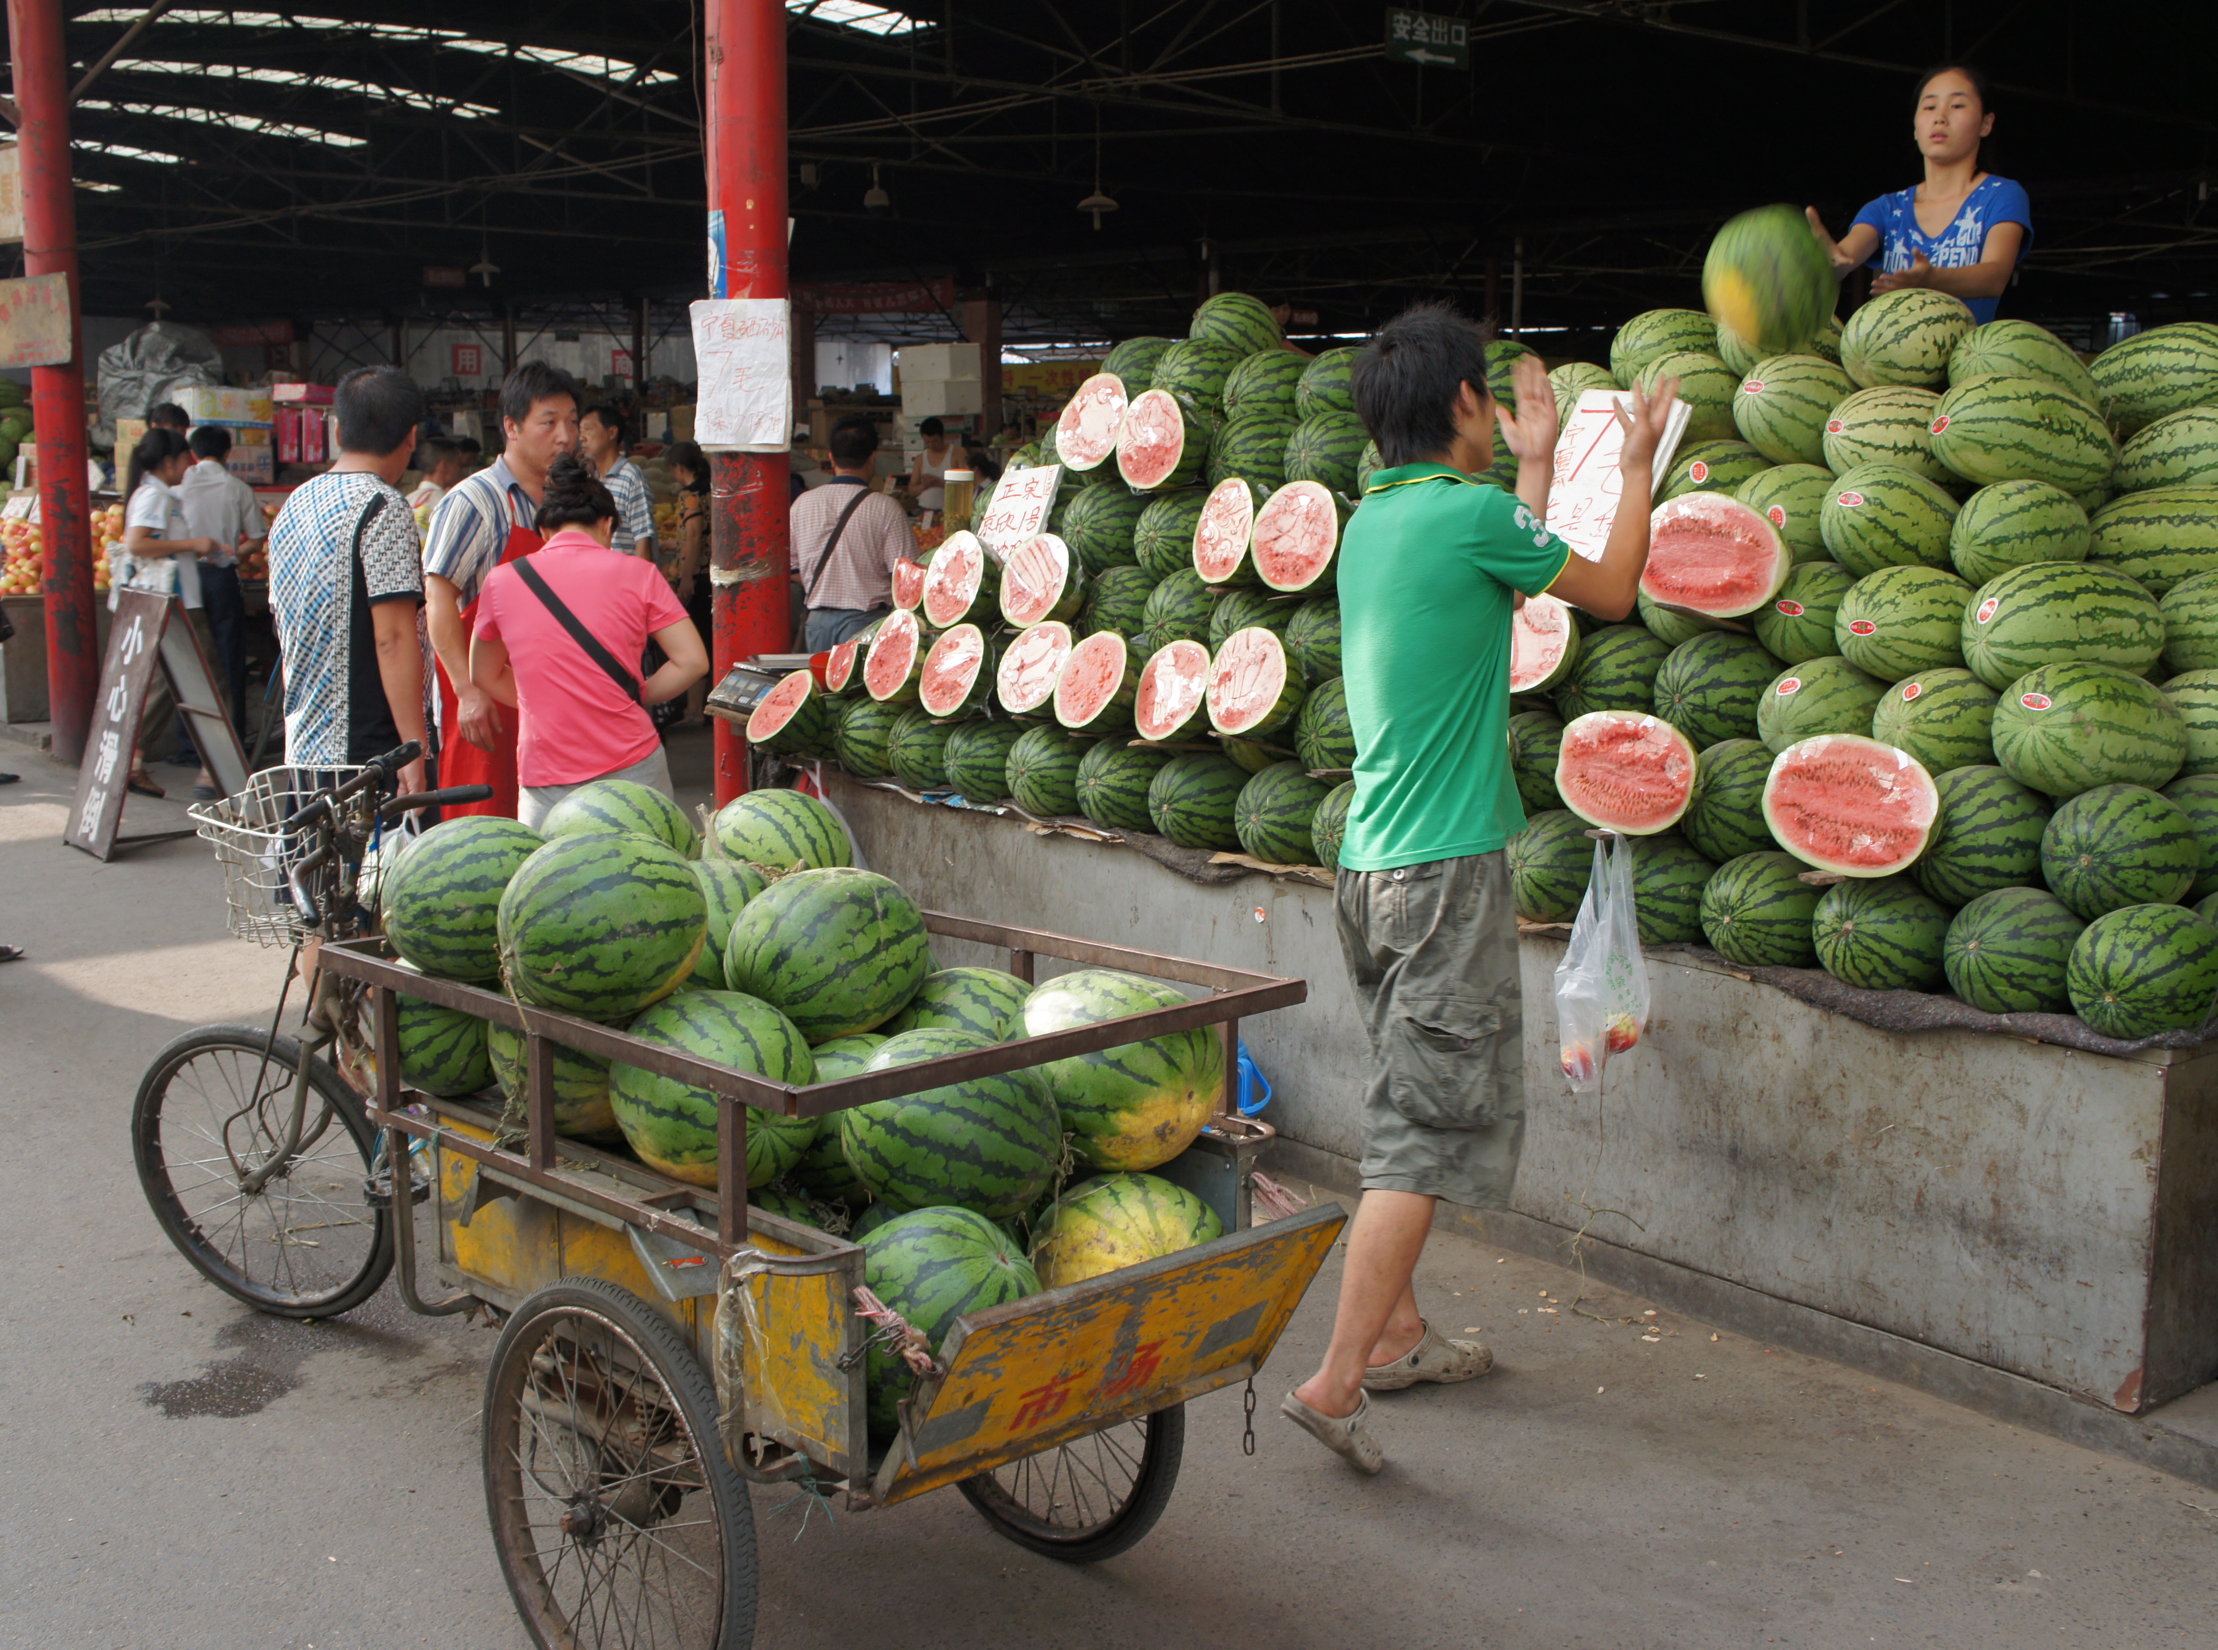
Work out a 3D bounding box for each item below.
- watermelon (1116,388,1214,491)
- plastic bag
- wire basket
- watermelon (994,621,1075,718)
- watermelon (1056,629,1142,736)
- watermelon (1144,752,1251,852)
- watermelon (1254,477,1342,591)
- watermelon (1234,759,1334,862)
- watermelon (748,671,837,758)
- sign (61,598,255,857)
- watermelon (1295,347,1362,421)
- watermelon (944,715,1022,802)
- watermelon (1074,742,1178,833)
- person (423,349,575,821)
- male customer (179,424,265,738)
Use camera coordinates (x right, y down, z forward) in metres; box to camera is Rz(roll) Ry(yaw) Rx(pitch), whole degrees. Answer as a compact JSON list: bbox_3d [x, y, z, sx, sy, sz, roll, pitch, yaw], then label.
[{"bbox_3d":[0.162,-0.959,6.254,0.150,0.250,0.250,6,3,-42],"label":"watermelon"},{"bbox_3d":[0.907,0.254,4.548,0.120,0.480,0.170,-7,12,-40],"label":"plastic bag"},{"bbox_3d":[-1.447,0.052,4.330,0.220,0.220,0.300,5,22,25],"label":"wire basket"},{"bbox_3d":[-0.134,-0.365,6.172,0.140,0.250,0.250,25,-9,-41],"label":"watermelon"},{"bbox_3d":[0.006,-0.325,6.004,0.140,0.250,0.250,24,-8,-39],"label":"watermelon"},{"bbox_3d":[0.209,-0.056,5.510,0.253,0.220,0.220,-6,11,-39],"label":"watermelon"},{"bbox_3d":[0.478,-0.653,5.732,0.140,0.260,0.260,9,1,-44],"label":"watermelon"},{"bbox_3d":[0.384,-0.031,5.340,0.259,0.225,0.225,-6,11,-39],"label":"watermelon"},{"bbox_3d":[-0.856,-0.292,6.856,0.140,0.250,0.250,34,-12,-35],"label":"watermelon"},{"bbox_3d":[-3.612,-0.403,9.434,0.620,0.970,0.470,-7,12,-41],"label":"sign"},{"bbox_3d":[0.546,-1.022,5.800,0.245,0.215,0.215,-6,11,-39],"label":"watermelon"},{"bbox_3d":[-0.306,-0.159,6.160,0.249,0.217,0.217,-6,11,-39],"label":"watermelon"},{"bbox_3d":[0.038,-0.092,5.772,0.240,0.215,0.215,-7,12,-40],"label":"watermelon"},{"bbox_3d":[-1.343,-0.243,5.850,0.550,1.680,0.420,-6,11,-38],"label":"person"},{"bbox_3d":[-4.123,-1.115,11.605,0.500,1.600,0.420,-1,9,-11],"label":"male customer"}]

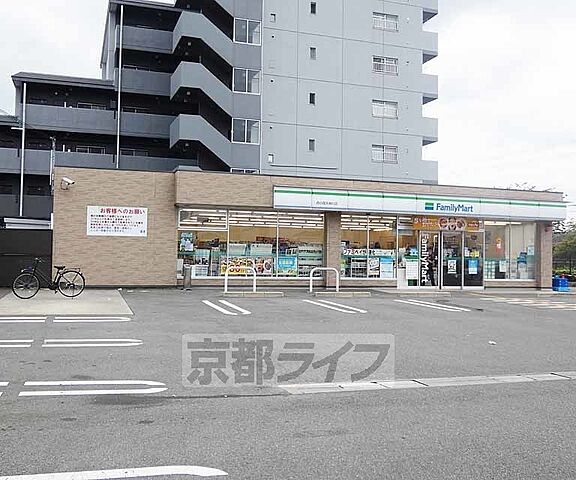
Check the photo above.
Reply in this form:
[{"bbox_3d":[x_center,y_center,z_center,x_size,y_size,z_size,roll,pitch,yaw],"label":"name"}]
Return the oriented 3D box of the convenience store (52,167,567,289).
[{"bbox_3d":[0.613,-0.031,24.853,19.370,4.000,10.300,1,-2,-16],"label":"convenience store"}]

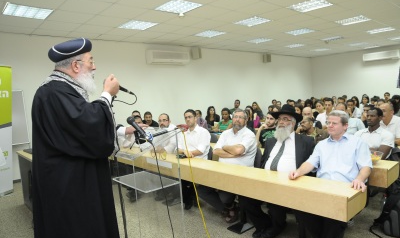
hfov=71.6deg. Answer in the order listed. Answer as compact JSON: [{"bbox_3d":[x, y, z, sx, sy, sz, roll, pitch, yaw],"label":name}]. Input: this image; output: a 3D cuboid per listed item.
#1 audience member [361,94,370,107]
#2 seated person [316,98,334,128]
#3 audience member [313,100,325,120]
[{"bbox_3d":[3.971,0.100,6.729,0.480,1.356,0.720,2,7,44],"label":"audience member"},{"bbox_3d":[2.277,0.334,5.029,0.520,1.391,0.750,2,7,44],"label":"seated person"},{"bbox_3d":[2.487,0.271,5.927,0.460,1.332,0.720,2,7,44],"label":"audience member"}]

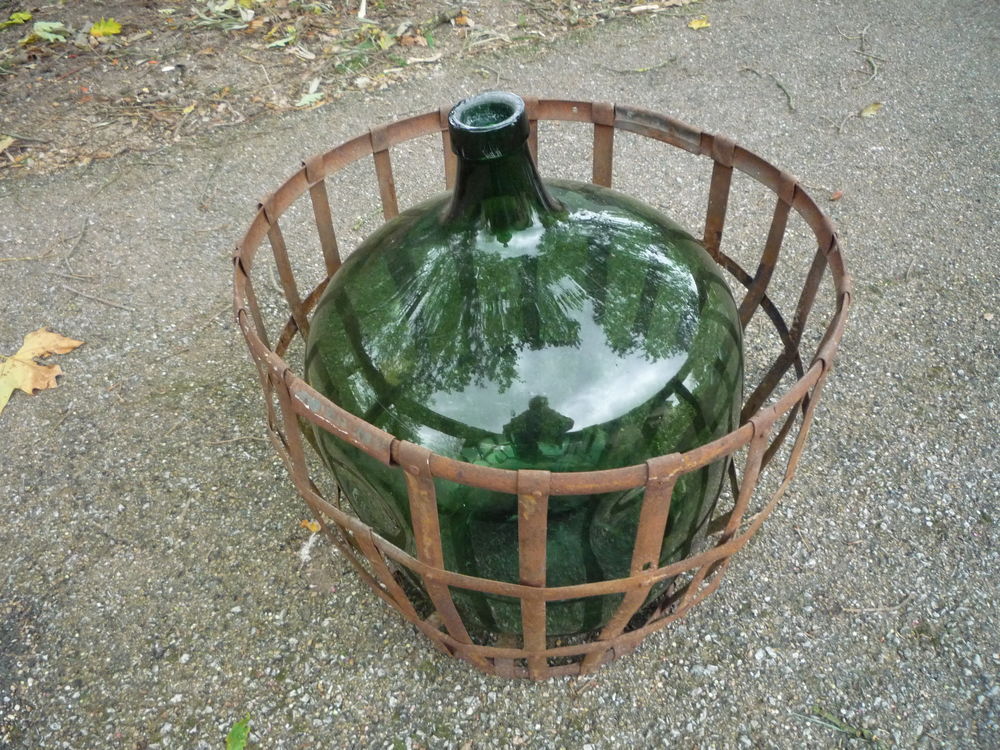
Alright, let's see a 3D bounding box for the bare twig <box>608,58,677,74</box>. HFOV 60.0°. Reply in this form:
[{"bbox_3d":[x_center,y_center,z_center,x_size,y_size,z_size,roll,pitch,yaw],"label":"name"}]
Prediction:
[{"bbox_3d":[0.366,-0.773,2.178,0.195,0.008,0.041,-13,46,-13],"label":"bare twig"}]

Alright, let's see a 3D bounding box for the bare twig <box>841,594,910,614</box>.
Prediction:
[{"bbox_3d":[0.475,0.290,1.087,0.098,0.005,0.016,-8,45,-8],"label":"bare twig"}]

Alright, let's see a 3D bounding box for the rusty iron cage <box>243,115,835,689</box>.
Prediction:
[{"bbox_3d":[0.043,0.028,1.037,0.608,0.463,0.608,0,44,0],"label":"rusty iron cage"}]

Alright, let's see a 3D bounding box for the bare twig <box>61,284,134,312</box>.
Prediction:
[{"bbox_3d":[-0.717,-0.135,1.538,0.179,0.006,0.011,18,47,19],"label":"bare twig"}]

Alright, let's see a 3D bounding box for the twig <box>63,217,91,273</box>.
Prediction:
[{"bbox_3d":[-0.818,-0.248,1.654,0.041,0.008,0.188,-8,45,-7],"label":"twig"}]

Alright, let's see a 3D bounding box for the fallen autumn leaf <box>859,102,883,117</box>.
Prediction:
[{"bbox_3d":[0.860,-0.614,2.002,0.027,0.015,0.093,29,51,27],"label":"fallen autumn leaf"}]

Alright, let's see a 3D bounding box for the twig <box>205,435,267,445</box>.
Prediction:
[{"bbox_3d":[-0.394,0.098,1.297,0.096,0.004,0.011,-3,44,-2],"label":"twig"}]

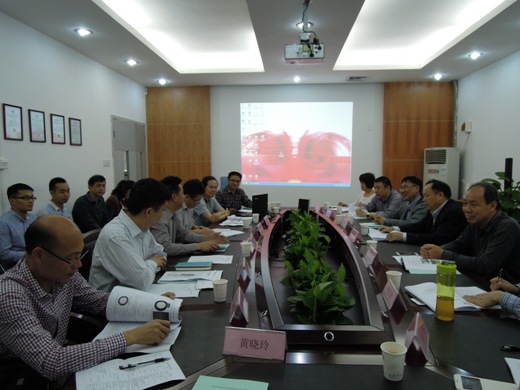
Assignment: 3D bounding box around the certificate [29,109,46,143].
[{"bbox_3d":[-2.289,-0.703,3.731,0.020,0.323,0.242,0,5,4],"label":"certificate"}]

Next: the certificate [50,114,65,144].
[{"bbox_3d":[-2.358,-0.762,4.239,0.020,0.338,0.255,0,5,5],"label":"certificate"}]

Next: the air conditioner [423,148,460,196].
[{"bbox_3d":[3.123,-0.003,6.258,0.310,1.640,0.465,-3,6,-27],"label":"air conditioner"}]

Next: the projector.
[{"bbox_3d":[0.361,-1.141,2.941,0.320,0.110,0.250,0,10,5],"label":"projector"}]

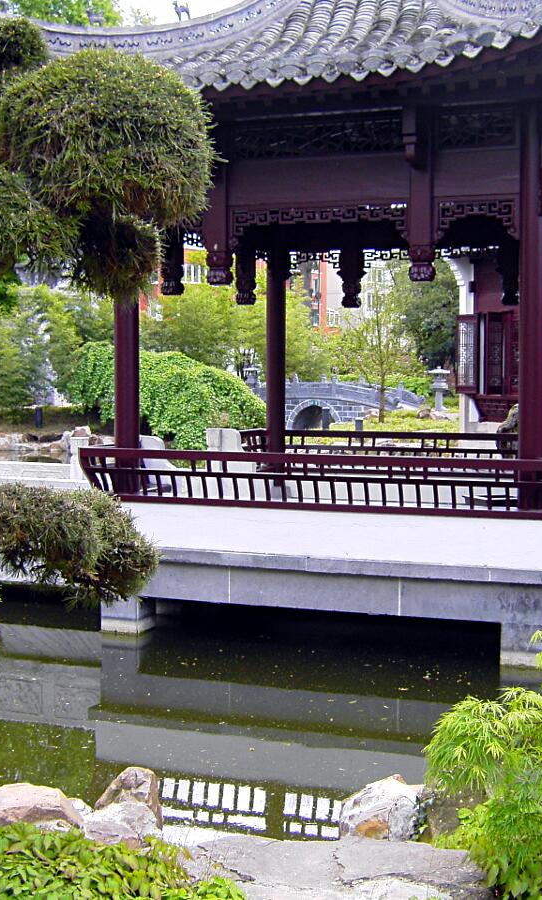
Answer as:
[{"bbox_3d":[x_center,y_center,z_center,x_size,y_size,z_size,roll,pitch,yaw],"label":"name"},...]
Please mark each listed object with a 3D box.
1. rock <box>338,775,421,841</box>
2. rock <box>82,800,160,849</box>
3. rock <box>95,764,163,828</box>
[{"bbox_3d":[0.593,1.958,6.645,0.455,0.323,0.387,0,5,0],"label":"rock"},{"bbox_3d":[-0.806,2.024,6.509,0.411,0.240,0.370,0,5,0],"label":"rock"},{"bbox_3d":[-0.803,1.974,6.897,0.381,0.348,0.324,0,5,0],"label":"rock"}]

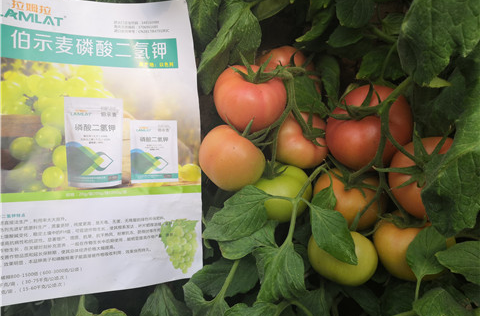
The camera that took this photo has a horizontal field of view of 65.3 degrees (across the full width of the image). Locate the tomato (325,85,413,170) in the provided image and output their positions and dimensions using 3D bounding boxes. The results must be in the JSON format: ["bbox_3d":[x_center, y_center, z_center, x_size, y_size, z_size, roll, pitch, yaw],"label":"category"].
[{"bbox_3d":[0.139,-0.033,0.405,0.094,0.084,0.094,-8,48,8],"label":"tomato"}]

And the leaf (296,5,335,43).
[{"bbox_3d":[0.097,-0.172,0.480,0.048,0.050,0.024,0,6,0],"label":"leaf"}]

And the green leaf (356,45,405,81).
[{"bbox_3d":[0.169,-0.115,0.450,0.056,0.043,0.024,-1,-9,6],"label":"green leaf"}]

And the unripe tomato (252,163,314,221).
[{"bbox_3d":[0.047,0.038,0.405,0.064,0.062,0.064,0,14,0],"label":"unripe tomato"}]

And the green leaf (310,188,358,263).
[{"bbox_3d":[0.090,0.069,0.365,0.043,0.074,0.020,-36,-9,-4],"label":"green leaf"}]

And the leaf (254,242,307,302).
[{"bbox_3d":[0.042,0.118,0.385,0.053,0.062,0.028,6,-6,0],"label":"leaf"}]

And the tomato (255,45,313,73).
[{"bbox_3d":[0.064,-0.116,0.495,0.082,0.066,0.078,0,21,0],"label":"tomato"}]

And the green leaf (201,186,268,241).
[{"bbox_3d":[-0.005,0.057,0.390,0.072,0.052,0.024,-23,0,-2],"label":"green leaf"}]

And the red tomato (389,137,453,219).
[{"bbox_3d":[0.195,0.020,0.390,0.080,0.077,0.076,1,14,5],"label":"red tomato"}]

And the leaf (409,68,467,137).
[{"bbox_3d":[0.248,-0.070,0.470,0.072,0.085,0.030,0,0,6],"label":"leaf"}]

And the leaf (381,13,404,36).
[{"bbox_3d":[0.213,-0.185,0.520,0.038,0.036,0.018,0,6,0],"label":"leaf"}]

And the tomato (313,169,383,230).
[{"bbox_3d":[0.121,0.047,0.420,0.077,0.068,0.077,0,49,0],"label":"tomato"}]

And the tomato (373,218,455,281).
[{"bbox_3d":[0.189,0.100,0.410,0.087,0.070,0.087,-5,30,3],"label":"tomato"}]

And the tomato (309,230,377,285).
[{"bbox_3d":[0.117,0.114,0.425,0.078,0.064,0.076,-3,18,0],"label":"tomato"}]

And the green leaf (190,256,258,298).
[{"bbox_3d":[-0.018,0.137,0.430,0.078,0.052,0.022,6,-12,2],"label":"green leaf"}]

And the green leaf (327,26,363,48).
[{"bbox_3d":[0.128,-0.148,0.455,0.046,0.029,0.022,-1,-6,6],"label":"green leaf"}]

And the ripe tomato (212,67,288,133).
[{"bbox_3d":[0.010,-0.065,0.410,0.080,0.072,0.080,5,37,-3],"label":"ripe tomato"}]

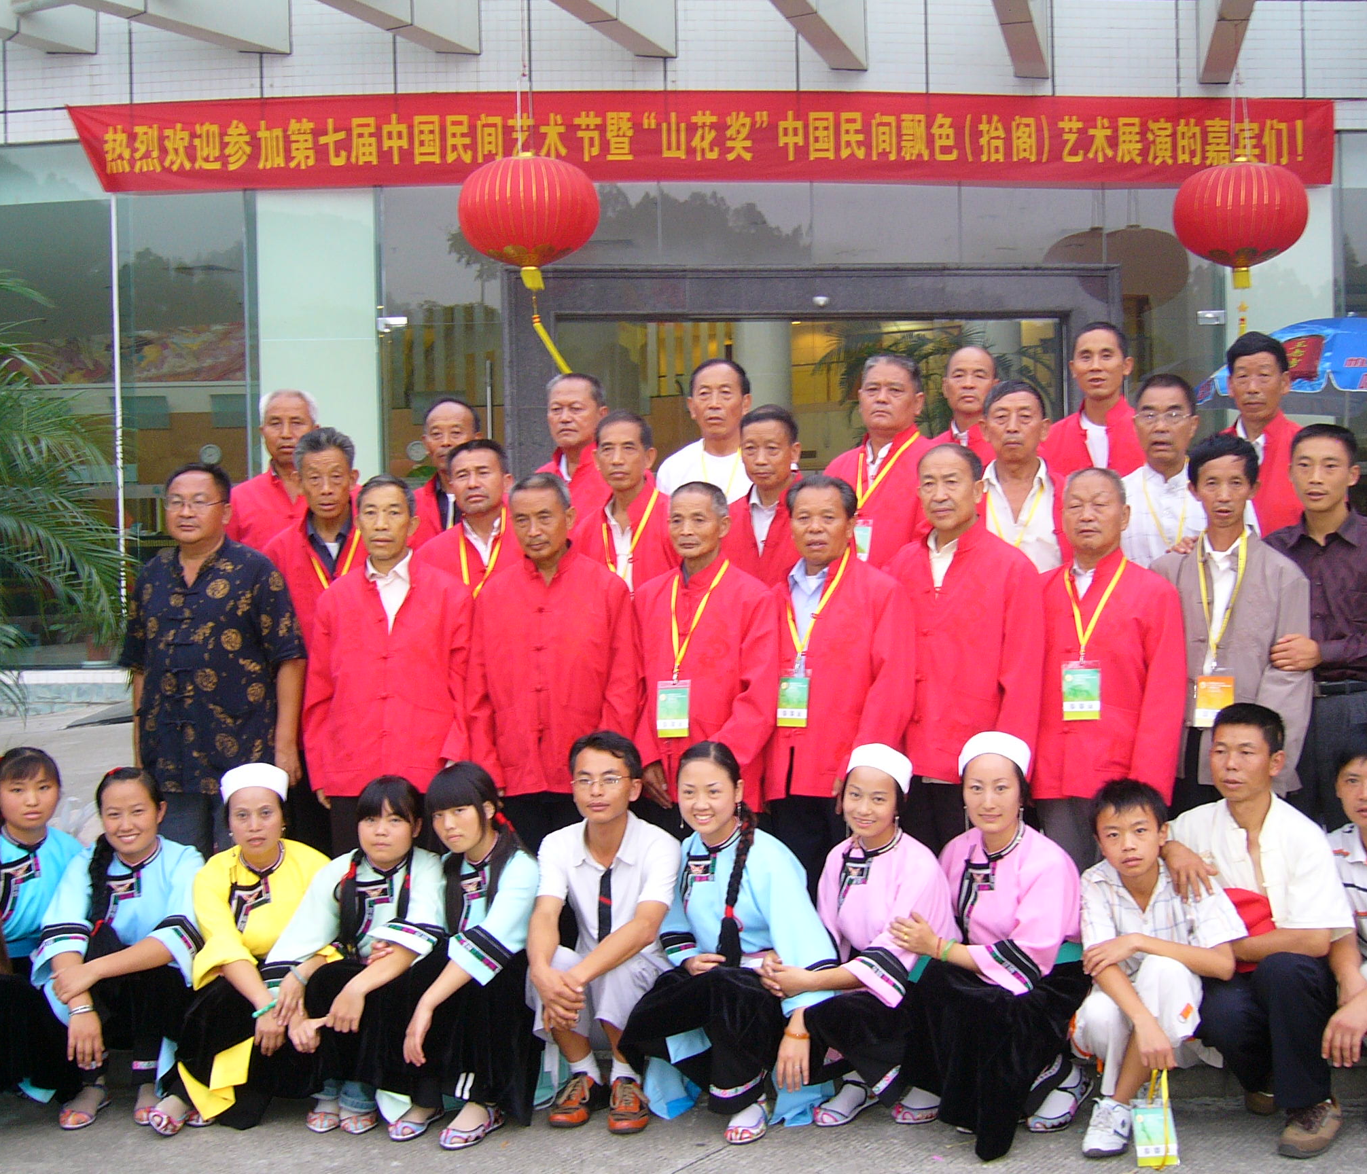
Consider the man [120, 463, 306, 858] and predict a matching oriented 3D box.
[{"bbox_3d":[-1.299,0.491,4.805,0.500,1.670,0.290,-1,0,14],"label":"man"}]

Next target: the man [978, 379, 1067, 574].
[{"bbox_3d":[1.025,0.223,5.105,0.480,1.670,0.280,-1,0,14],"label":"man"}]

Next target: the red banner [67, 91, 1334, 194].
[{"bbox_3d":[0.125,-3.363,13.000,9.600,0.730,0.090,0,0,-2],"label":"red banner"}]

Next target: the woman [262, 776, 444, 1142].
[{"bbox_3d":[-0.878,0.946,4.643,0.460,0.878,0.600,-1,0,2],"label":"woman"}]

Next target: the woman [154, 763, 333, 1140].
[{"bbox_3d":[-1.213,0.962,4.740,0.500,0.957,0.600,-1,1,-6],"label":"woman"}]

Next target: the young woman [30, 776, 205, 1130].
[{"bbox_3d":[-1.534,0.947,4.723,0.460,0.902,0.600,-1,0,-3],"label":"young woman"}]

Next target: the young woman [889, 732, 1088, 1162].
[{"bbox_3d":[0.799,0.884,4.423,0.500,1.010,0.640,-1,0,24],"label":"young woman"}]

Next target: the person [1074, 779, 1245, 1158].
[{"bbox_3d":[1.222,0.939,4.420,0.430,0.909,0.560,-1,1,26],"label":"person"}]

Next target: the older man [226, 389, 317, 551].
[{"bbox_3d":[-1.300,0.171,5.700,0.460,1.640,0.300,-1,1,-4],"label":"older man"}]

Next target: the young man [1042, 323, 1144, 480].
[{"bbox_3d":[1.314,0.019,5.355,0.480,1.680,0.280,-1,0,15],"label":"young man"}]

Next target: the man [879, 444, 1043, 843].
[{"bbox_3d":[0.802,0.421,4.881,0.490,1.658,0.310,-1,0,30],"label":"man"}]

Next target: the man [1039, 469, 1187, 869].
[{"bbox_3d":[1.180,0.487,4.800,0.460,1.630,0.300,-1,1,27],"label":"man"}]

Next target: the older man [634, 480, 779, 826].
[{"bbox_3d":[0.077,0.481,4.968,0.460,1.566,0.310,-1,0,21],"label":"older man"}]

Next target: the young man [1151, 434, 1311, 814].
[{"bbox_3d":[1.538,0.404,4.793,0.500,1.664,0.310,-1,0,20],"label":"young man"}]

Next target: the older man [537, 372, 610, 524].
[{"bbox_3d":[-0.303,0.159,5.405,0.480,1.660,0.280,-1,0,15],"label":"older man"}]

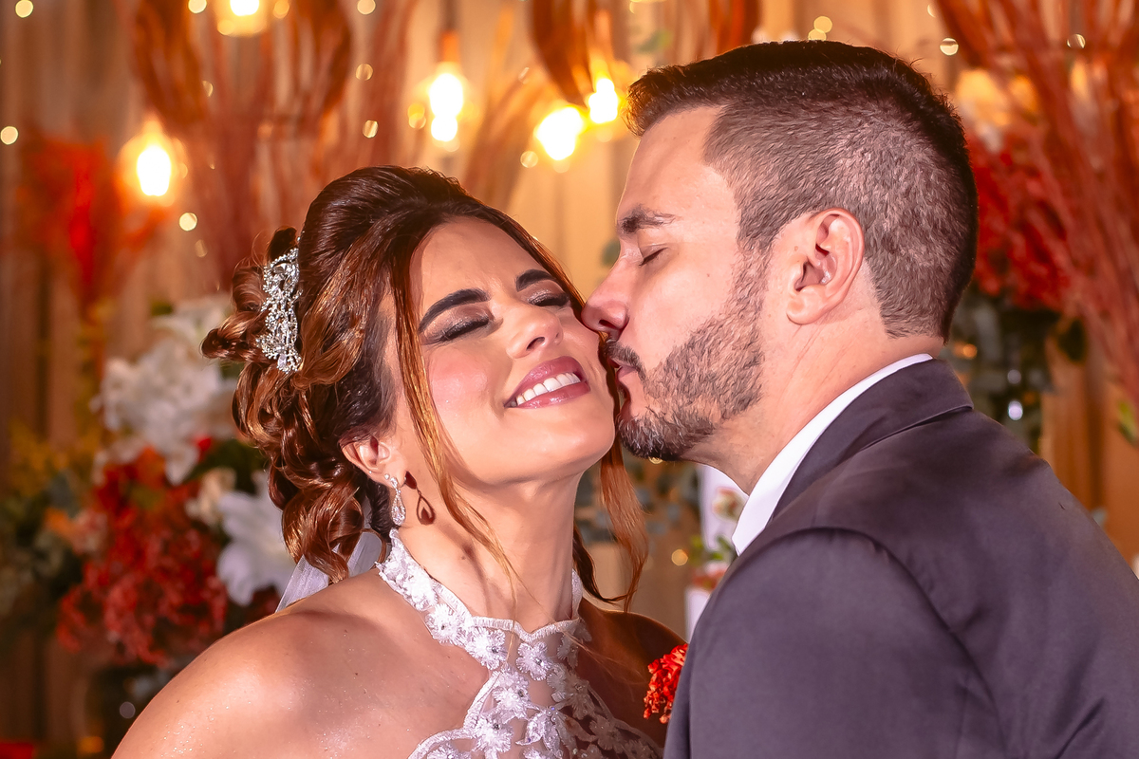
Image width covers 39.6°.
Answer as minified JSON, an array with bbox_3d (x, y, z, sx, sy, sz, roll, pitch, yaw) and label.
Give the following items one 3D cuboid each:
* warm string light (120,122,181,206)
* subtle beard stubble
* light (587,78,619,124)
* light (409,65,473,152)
[{"bbox_3d":[-0.517,-0.267,1.950,0.073,0.100,0.073,0,0,0],"label":"warm string light"},{"bbox_3d":[0.068,-0.010,0.965,0.092,0.118,0.130,0,0,0],"label":"subtle beard stubble"},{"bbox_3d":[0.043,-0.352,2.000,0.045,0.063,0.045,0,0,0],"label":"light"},{"bbox_3d":[-0.160,-0.336,1.950,0.073,0.103,0.073,0,0,0],"label":"light"}]

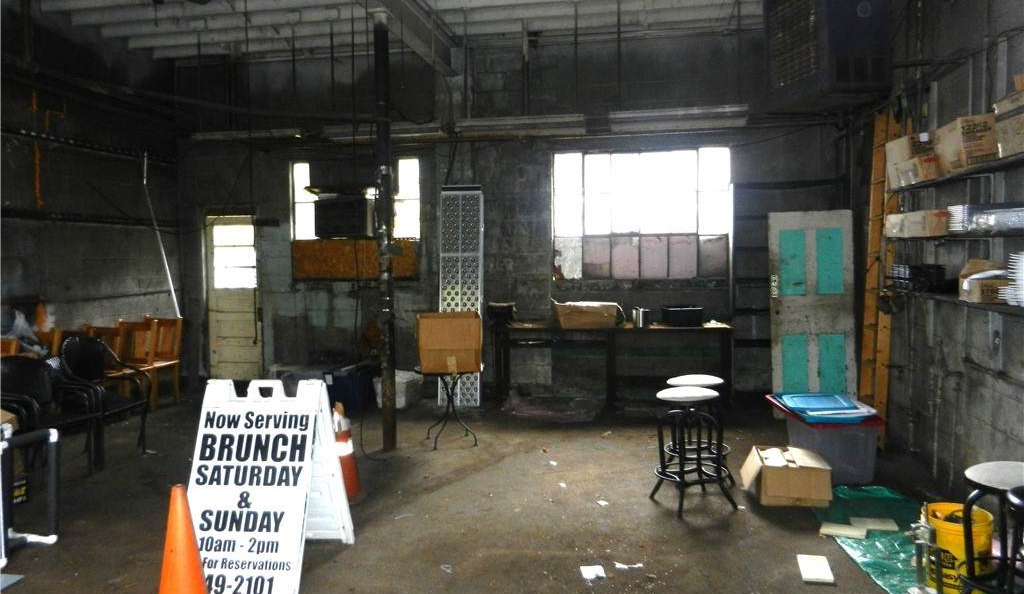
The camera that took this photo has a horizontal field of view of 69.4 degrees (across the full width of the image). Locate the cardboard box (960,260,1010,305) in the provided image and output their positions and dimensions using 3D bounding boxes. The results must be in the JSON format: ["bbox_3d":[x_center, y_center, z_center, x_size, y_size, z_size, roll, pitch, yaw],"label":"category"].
[{"bbox_3d":[2.704,-0.077,4.131,0.280,0.200,0.280,0,3,11],"label":"cardboard box"}]

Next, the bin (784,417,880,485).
[{"bbox_3d":[2.432,1.129,5.682,0.490,0.460,0.600,-1,3,-1],"label":"bin"}]

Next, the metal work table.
[{"bbox_3d":[1.126,0.773,8.417,2.620,0.900,0.600,0,3,11],"label":"metal work table"}]

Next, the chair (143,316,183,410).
[{"bbox_3d":[-4.190,0.783,8.633,0.450,0.980,0.480,0,3,11],"label":"chair"}]

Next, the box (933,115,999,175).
[{"bbox_3d":[2.745,-0.899,4.435,0.220,0.280,0.360,-4,3,11],"label":"box"}]

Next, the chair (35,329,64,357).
[{"bbox_3d":[-4.350,0.823,6.842,0.420,0.970,0.460,0,3,11],"label":"chair"}]

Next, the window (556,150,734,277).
[{"bbox_3d":[1.369,-0.891,7.864,1.879,1.418,0.100,0,3,11],"label":"window"}]

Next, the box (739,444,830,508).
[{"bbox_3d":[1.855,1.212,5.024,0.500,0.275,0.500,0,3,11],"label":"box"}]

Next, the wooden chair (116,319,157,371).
[{"bbox_3d":[-4.042,0.762,7.820,0.420,0.970,0.460,0,3,11],"label":"wooden chair"}]

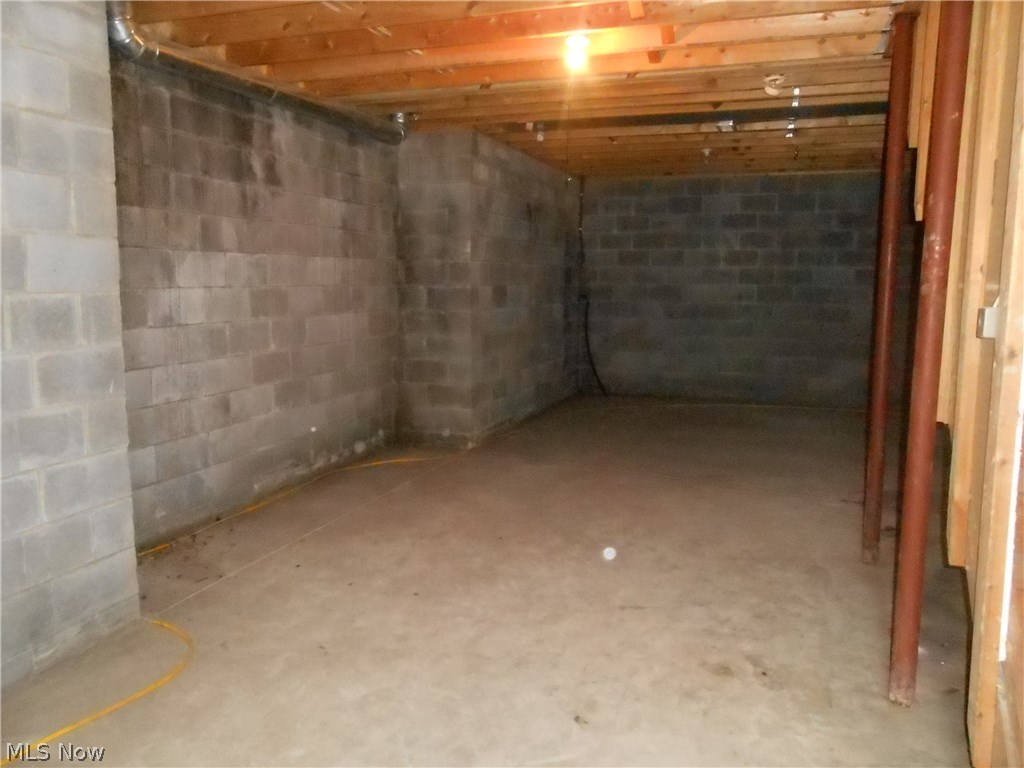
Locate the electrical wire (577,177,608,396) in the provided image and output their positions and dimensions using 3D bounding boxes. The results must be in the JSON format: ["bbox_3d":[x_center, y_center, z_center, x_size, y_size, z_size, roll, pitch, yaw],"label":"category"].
[{"bbox_3d":[0.947,-1.133,9.050,0.320,2.550,0.120,2,8,14],"label":"electrical wire"}]

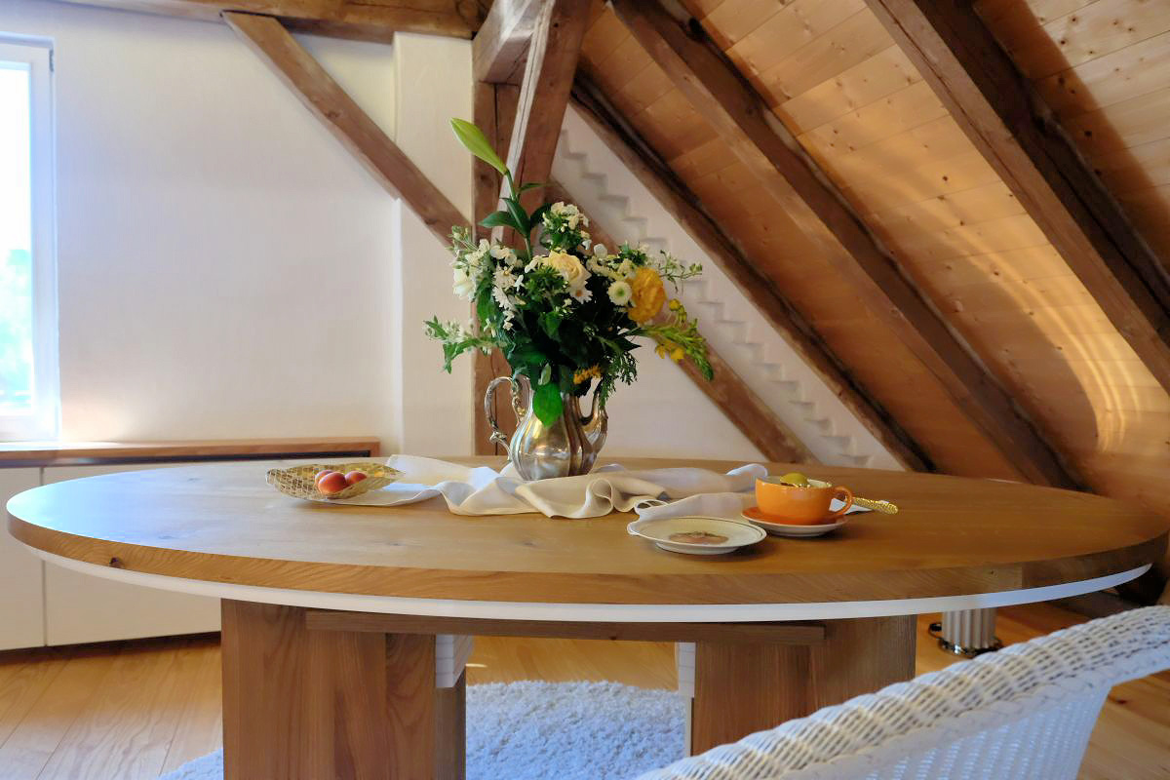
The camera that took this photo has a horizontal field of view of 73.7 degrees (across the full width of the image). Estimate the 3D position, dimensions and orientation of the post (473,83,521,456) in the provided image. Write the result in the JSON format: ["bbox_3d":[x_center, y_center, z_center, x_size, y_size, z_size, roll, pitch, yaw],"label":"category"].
[{"bbox_3d":[-0.344,-0.158,3.080,0.170,2.060,0.170,0,2,-14],"label":"post"}]

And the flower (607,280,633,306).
[{"bbox_3d":[0.068,-0.191,1.520,0.049,0.049,0.027,0,2,-6],"label":"flower"}]

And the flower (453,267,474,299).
[{"bbox_3d":[-0.243,-0.214,1.560,0.043,0.062,0.045,1,2,31],"label":"flower"}]

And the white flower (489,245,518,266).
[{"bbox_3d":[-0.158,-0.262,1.510,0.052,0.042,0.040,0,2,11],"label":"white flower"}]

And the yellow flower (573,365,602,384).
[{"bbox_3d":[0.005,-0.030,1.550,0.053,0.038,0.045,0,2,-11],"label":"yellow flower"}]

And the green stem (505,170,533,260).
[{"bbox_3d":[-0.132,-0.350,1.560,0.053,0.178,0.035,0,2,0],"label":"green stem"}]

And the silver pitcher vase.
[{"bbox_3d":[-0.078,0.076,1.585,0.265,0.210,0.170,1,2,24],"label":"silver pitcher vase"}]

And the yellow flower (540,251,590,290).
[{"bbox_3d":[-0.038,-0.230,1.490,0.091,0.074,0.072,0,2,-11],"label":"yellow flower"}]

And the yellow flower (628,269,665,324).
[{"bbox_3d":[0.122,-0.186,1.540,0.072,0.109,0.075,-1,2,-14],"label":"yellow flower"}]

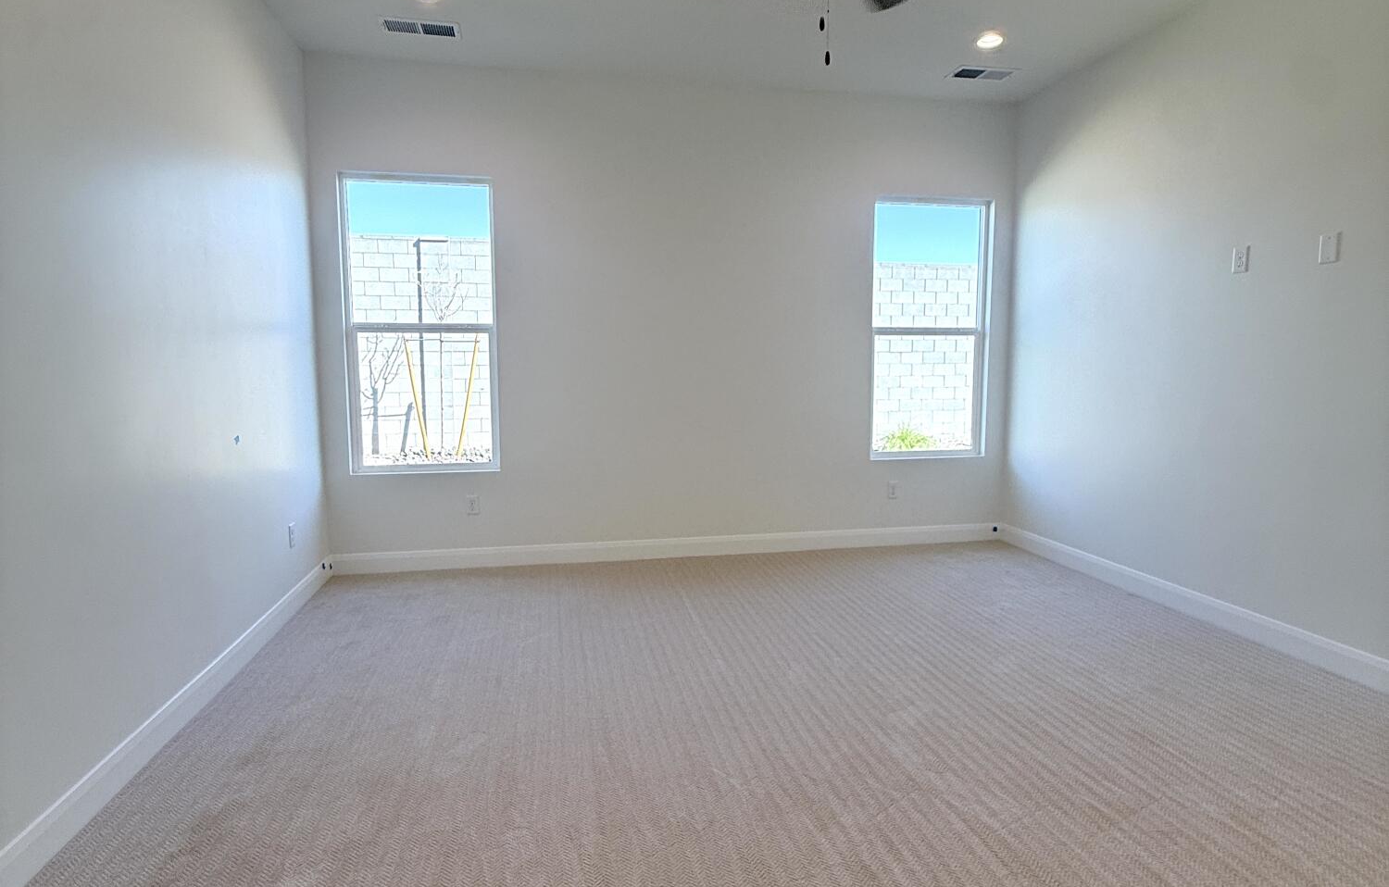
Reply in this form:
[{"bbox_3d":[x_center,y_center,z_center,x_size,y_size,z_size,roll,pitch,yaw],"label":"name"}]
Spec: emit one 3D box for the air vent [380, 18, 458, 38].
[{"bbox_3d":[-1.432,-2.181,3.955,0.383,0.025,0.191,-1,7,-11],"label":"air vent"}]

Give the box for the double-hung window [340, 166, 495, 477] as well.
[{"bbox_3d":[-1.670,-0.706,4.604,0.866,1.785,0.100,-1,7,-11],"label":"double-hung window"}]

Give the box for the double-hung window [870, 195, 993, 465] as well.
[{"bbox_3d":[1.639,-0.781,5.240,0.873,1.774,0.100,-1,7,-11],"label":"double-hung window"}]

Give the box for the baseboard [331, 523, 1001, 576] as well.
[{"bbox_3d":[-0.002,0.695,5.034,4.527,0.131,0.018,-1,7,-11],"label":"baseboard"}]

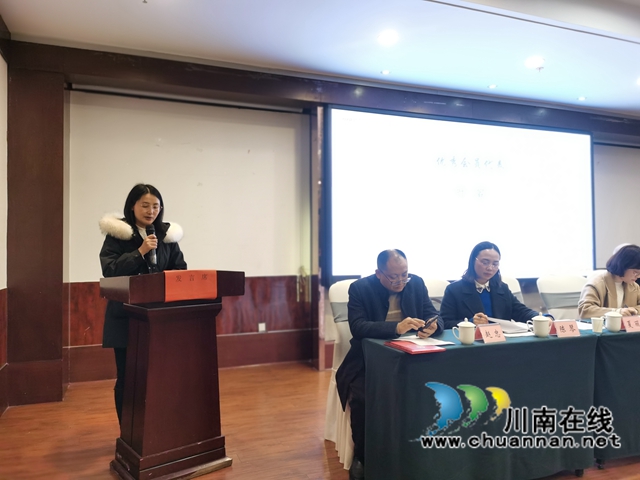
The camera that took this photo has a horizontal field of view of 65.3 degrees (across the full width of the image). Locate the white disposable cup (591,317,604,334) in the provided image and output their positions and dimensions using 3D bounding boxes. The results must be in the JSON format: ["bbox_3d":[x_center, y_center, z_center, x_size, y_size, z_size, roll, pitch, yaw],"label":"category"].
[{"bbox_3d":[1.576,0.481,2.833,0.072,0.085,0.072,0,-1,0],"label":"white disposable cup"}]

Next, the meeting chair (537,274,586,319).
[{"bbox_3d":[1.986,0.795,3.691,0.470,1.000,0.540,0,-1,-17],"label":"meeting chair"}]

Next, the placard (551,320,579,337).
[{"bbox_3d":[1.371,0.494,2.801,0.160,0.083,0.085,0,-1,-20],"label":"placard"}]

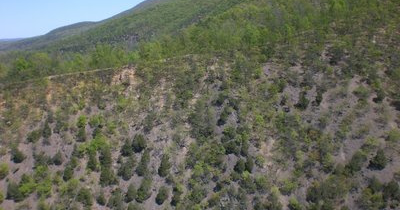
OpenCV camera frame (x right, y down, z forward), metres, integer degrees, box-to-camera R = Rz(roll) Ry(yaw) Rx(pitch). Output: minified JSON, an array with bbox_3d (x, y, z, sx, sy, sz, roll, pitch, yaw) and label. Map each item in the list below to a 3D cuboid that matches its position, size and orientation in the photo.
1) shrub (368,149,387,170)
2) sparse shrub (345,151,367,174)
[{"bbox_3d":[36.220,11.120,89.600,3.490,3.920,3.380,0,9,0],"label":"shrub"},{"bbox_3d":[31.630,11.420,88.740,3.840,4.660,3.720,0,9,0],"label":"sparse shrub"}]

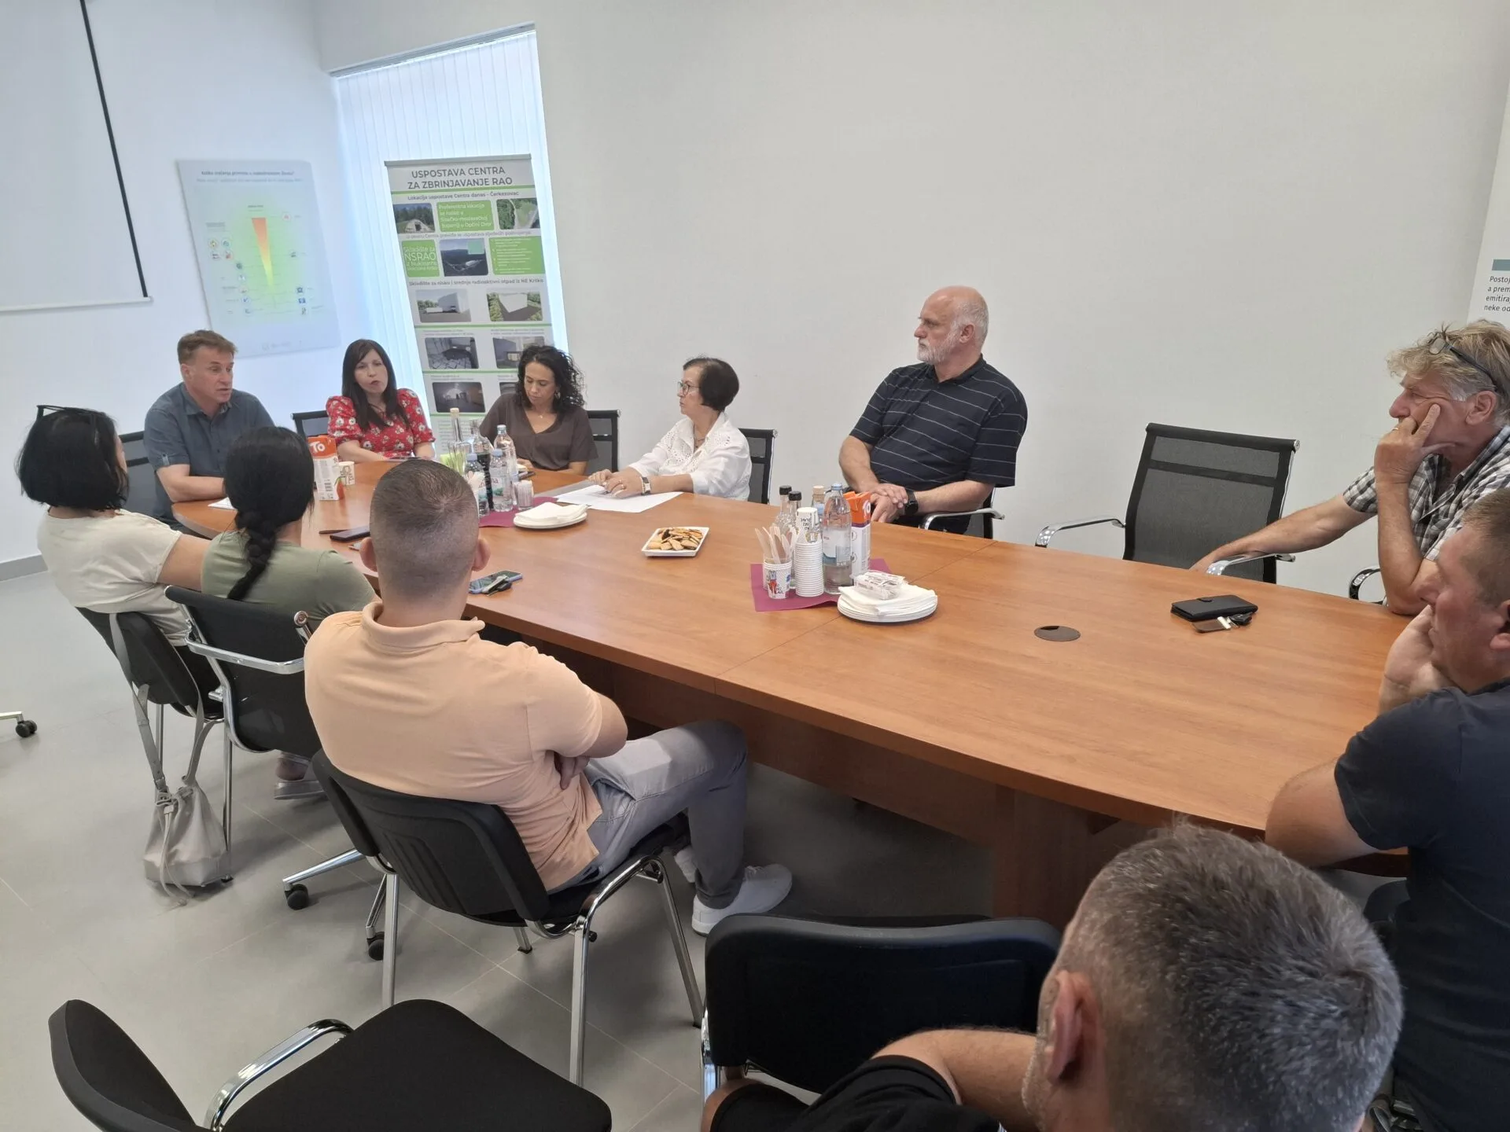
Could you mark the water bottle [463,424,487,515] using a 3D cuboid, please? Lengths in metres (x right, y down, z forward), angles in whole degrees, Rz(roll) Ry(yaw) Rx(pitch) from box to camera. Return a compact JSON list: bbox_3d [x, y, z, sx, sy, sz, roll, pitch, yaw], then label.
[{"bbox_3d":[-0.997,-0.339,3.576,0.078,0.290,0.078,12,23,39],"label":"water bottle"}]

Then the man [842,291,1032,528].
[{"bbox_3d":[0.609,-0.190,3.527,0.620,1.490,0.800,12,23,37],"label":"man"}]

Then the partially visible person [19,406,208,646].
[{"bbox_3d":[-1.589,0.166,2.987,0.500,1.290,0.800,3,18,15],"label":"partially visible person"}]

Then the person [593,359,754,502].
[{"bbox_3d":[-0.232,-0.176,3.881,0.550,1.230,0.780,10,21,34],"label":"person"}]

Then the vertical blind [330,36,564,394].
[{"bbox_3d":[-1.944,-1.746,6.355,2.100,2.720,0.100,12,23,37],"label":"vertical blind"}]

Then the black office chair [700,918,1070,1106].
[{"bbox_3d":[0.201,0.785,1.643,0.540,0.810,0.560,0,18,6],"label":"black office chair"}]

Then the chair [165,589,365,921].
[{"bbox_3d":[-0.965,0.437,2.617,0.570,0.890,0.620,6,20,26],"label":"chair"}]

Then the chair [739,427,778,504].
[{"bbox_3d":[-0.247,-0.117,4.395,0.570,0.890,0.600,7,20,27],"label":"chair"}]

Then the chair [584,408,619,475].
[{"bbox_3d":[-0.967,-0.293,4.991,0.570,0.900,0.600,3,19,16],"label":"chair"}]

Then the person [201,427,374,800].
[{"bbox_3d":[-1.067,0.243,2.704,0.500,1.280,0.780,10,21,32],"label":"person"}]

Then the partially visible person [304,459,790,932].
[{"bbox_3d":[-0.406,0.343,2.139,0.580,1.310,1.000,6,20,25],"label":"partially visible person"}]

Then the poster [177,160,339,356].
[{"bbox_3d":[-3.155,-1.967,6.457,0.020,1.180,0.840,12,23,37],"label":"poster"}]

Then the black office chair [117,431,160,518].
[{"bbox_3d":[-2.457,-0.136,4.566,0.620,0.930,0.570,9,21,33],"label":"black office chair"}]

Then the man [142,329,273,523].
[{"bbox_3d":[-2.227,-0.291,4.277,0.560,1.380,0.850,-18,24,-41],"label":"man"}]

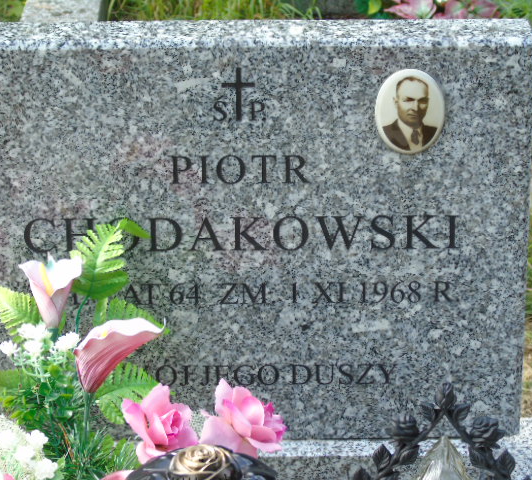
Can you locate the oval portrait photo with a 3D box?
[{"bbox_3d":[0.145,-0.130,2.020,0.070,0.090,0.009,0,22,0],"label":"oval portrait photo"}]

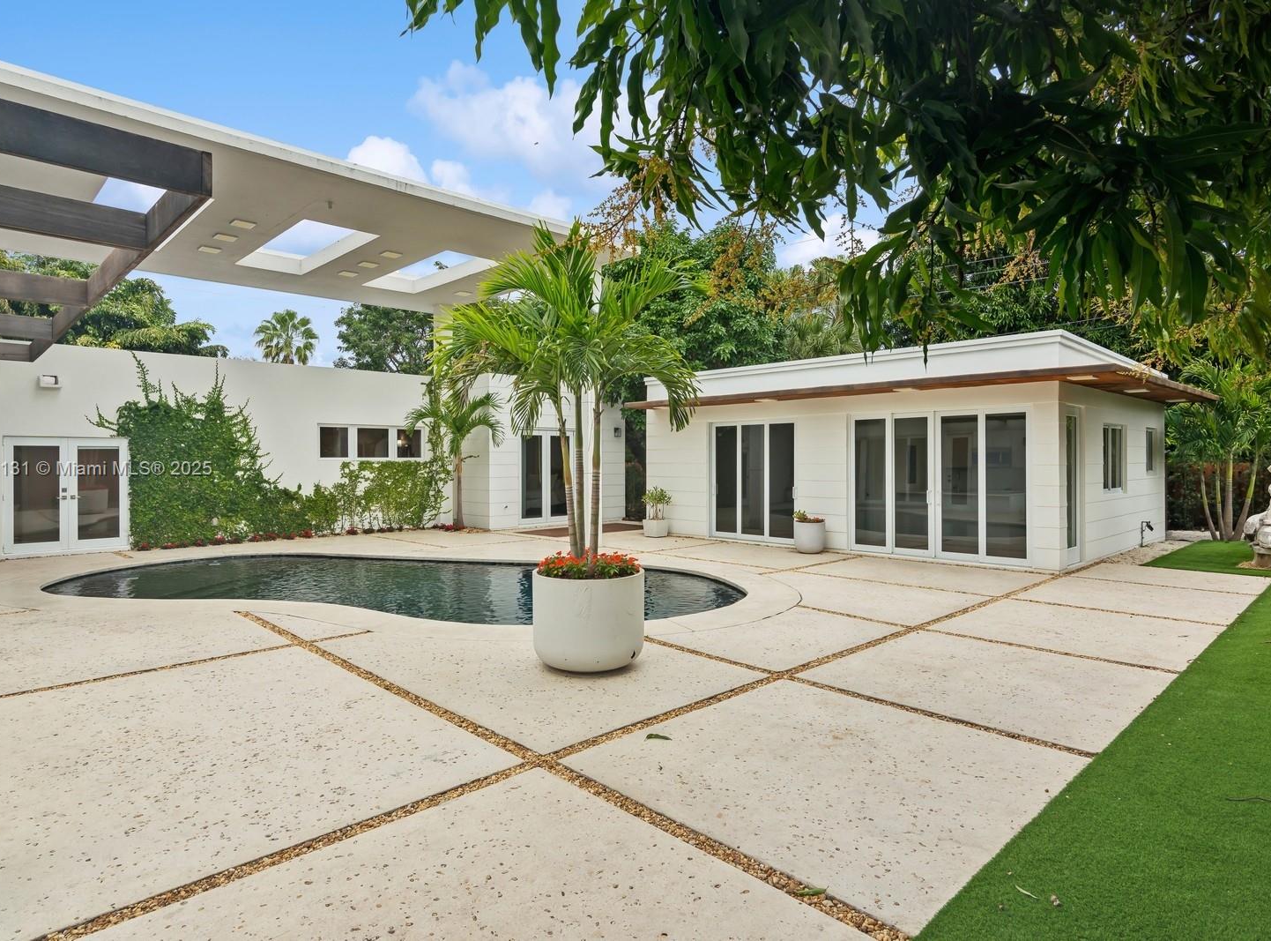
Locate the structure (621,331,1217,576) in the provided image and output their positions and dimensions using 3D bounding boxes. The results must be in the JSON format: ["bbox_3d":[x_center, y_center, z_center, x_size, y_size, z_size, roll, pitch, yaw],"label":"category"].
[{"bbox_3d":[5.522,-0.307,14.633,7.610,3.390,9.170,-1,1,-43],"label":"structure"}]

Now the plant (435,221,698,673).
[{"bbox_3d":[-0.539,-0.211,5.517,1.950,3.380,1.850,0,1,0],"label":"plant"}]

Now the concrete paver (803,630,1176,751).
[{"bbox_3d":[2.572,1.526,5.134,2.060,0.080,1.870,-1,1,-43],"label":"concrete paver"}]

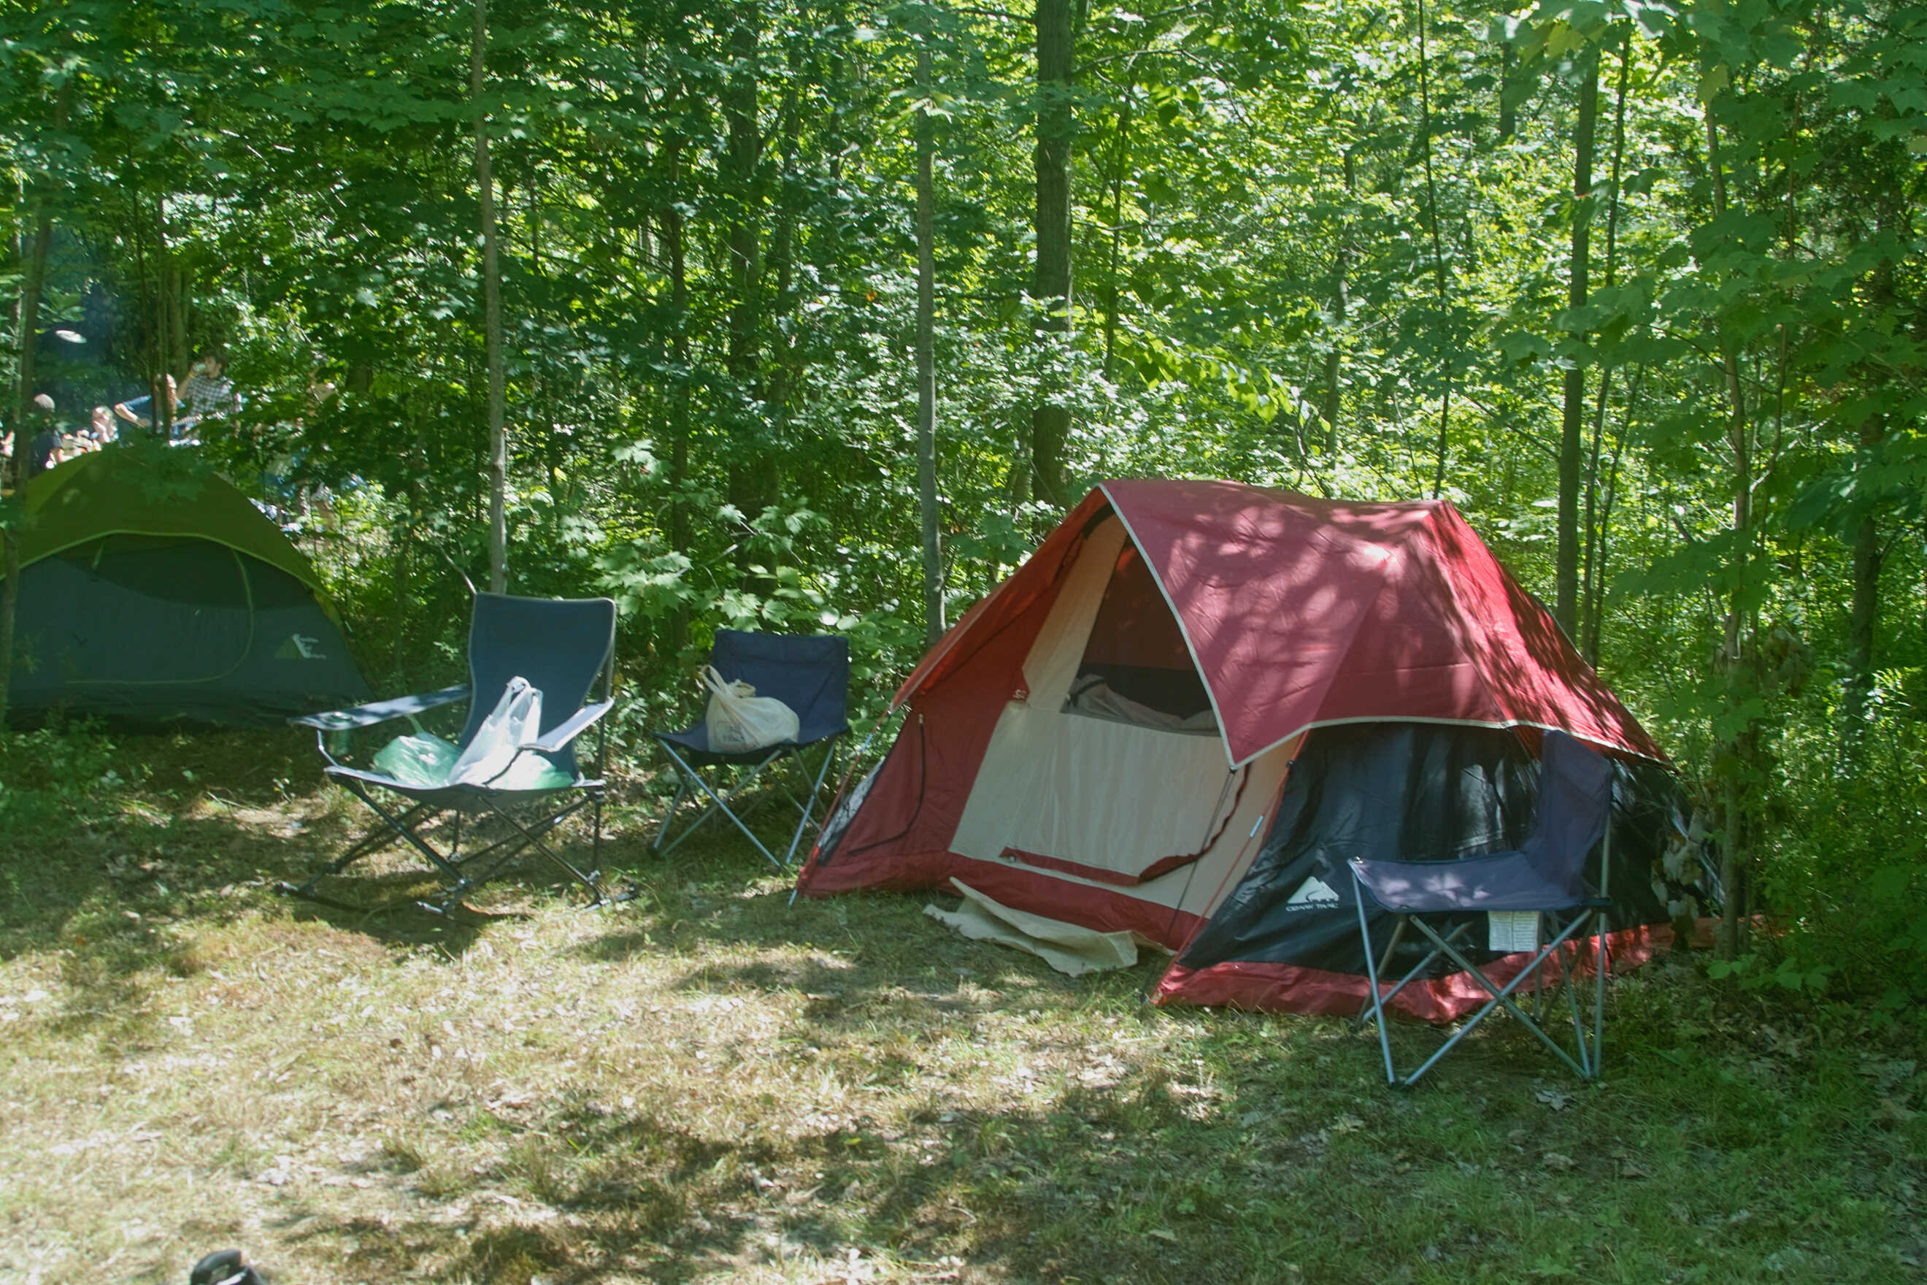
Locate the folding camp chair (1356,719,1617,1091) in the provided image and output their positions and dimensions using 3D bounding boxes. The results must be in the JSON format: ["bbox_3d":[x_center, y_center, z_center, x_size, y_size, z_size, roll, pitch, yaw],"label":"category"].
[{"bbox_3d":[1.313,0.659,6.440,0.540,0.800,0.580,0,6,-3],"label":"folding camp chair"}]

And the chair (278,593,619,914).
[{"bbox_3d":[-1.601,0.364,8.026,0.840,0.980,0.900,4,7,32],"label":"chair"}]

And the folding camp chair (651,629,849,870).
[{"bbox_3d":[-0.797,0.379,9.454,0.580,0.800,0.540,2,7,21],"label":"folding camp chair"}]

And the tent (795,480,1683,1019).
[{"bbox_3d":[0.971,0.139,8.348,2.500,1.430,2.650,-5,8,-37],"label":"tent"}]

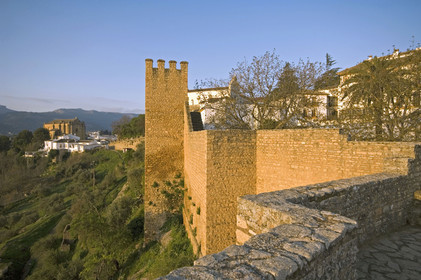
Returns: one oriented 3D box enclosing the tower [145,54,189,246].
[{"bbox_3d":[-3.458,0.796,20.500,3.023,13.191,3.175,0,0,-10],"label":"tower"}]

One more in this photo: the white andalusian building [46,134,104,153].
[{"bbox_3d":[-89.462,2.145,172.000,33.189,11.153,15.931,1,0,3],"label":"white andalusian building"}]

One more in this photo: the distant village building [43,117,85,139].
[{"bbox_3d":[-121.622,-8.362,215.000,29.410,18.728,13.679,1,0,13],"label":"distant village building"}]

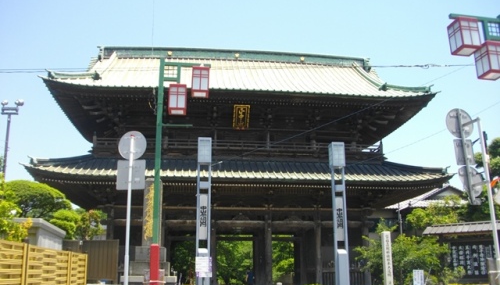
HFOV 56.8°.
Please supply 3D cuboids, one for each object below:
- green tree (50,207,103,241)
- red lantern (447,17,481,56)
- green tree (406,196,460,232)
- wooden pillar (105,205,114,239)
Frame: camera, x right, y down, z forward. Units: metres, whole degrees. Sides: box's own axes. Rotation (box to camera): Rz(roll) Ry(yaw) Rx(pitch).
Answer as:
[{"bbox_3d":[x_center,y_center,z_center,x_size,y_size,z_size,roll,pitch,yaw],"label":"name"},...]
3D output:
[{"bbox_3d":[-8.816,5.594,23.345,2.700,4.610,2.400,2,-15,-6],"label":"green tree"},{"bbox_3d":[4.011,-1.963,8.638,0.370,0.576,0.370,2,-15,-9],"label":"red lantern"},{"bbox_3d":[10.556,5.728,26.413,3.000,5.419,2.700,2,-15,-6],"label":"green tree"},{"bbox_3d":[-8.616,6.550,28.149,0.440,5.168,0.440,2,-15,-6],"label":"wooden pillar"}]

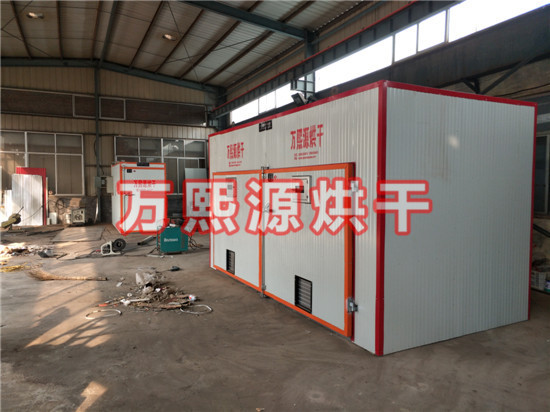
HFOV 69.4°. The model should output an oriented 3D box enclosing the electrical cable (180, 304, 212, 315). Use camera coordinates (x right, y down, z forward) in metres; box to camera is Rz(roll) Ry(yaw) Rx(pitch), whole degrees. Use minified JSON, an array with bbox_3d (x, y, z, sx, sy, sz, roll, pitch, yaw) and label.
[{"bbox_3d":[-0.932,1.240,4.731,0.331,0.025,0.328,-3,4,-36],"label":"electrical cable"}]

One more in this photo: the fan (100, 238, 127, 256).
[{"bbox_3d":[-3.448,0.856,8.473,0.490,0.350,0.260,-1,4,-15],"label":"fan"}]

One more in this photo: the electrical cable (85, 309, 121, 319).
[{"bbox_3d":[-1.997,1.248,4.601,0.375,0.025,0.275,-2,4,-35],"label":"electrical cable"}]

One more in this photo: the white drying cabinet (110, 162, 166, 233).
[{"bbox_3d":[-4.918,-0.337,14.210,1.400,2.240,3.000,-1,3,-27],"label":"white drying cabinet"}]

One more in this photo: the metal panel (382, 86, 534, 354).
[{"bbox_3d":[1.890,0.112,3.978,2.220,2.370,0.100,-2,3,-28],"label":"metal panel"}]

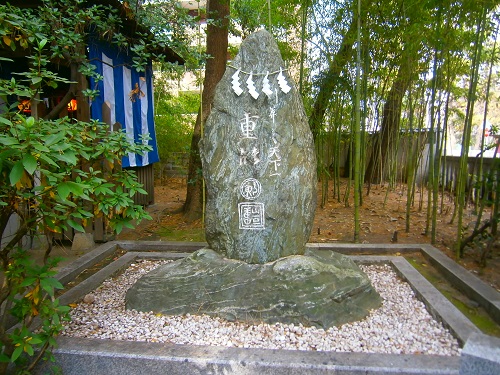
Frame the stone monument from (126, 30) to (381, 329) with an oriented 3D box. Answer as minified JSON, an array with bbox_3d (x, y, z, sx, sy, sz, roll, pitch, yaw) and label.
[{"bbox_3d":[0.069,-0.210,3.130,1.990,2.229,1.260,0,5,7],"label":"stone monument"}]

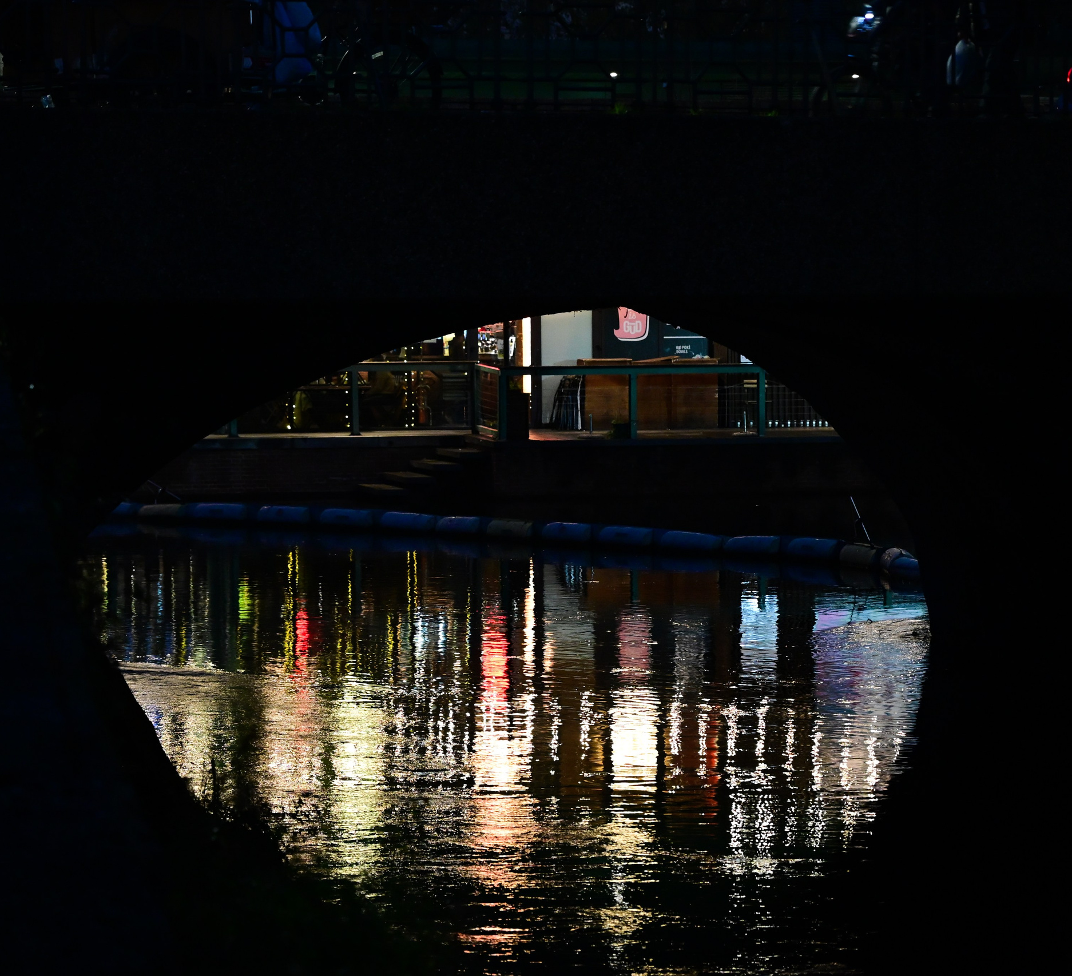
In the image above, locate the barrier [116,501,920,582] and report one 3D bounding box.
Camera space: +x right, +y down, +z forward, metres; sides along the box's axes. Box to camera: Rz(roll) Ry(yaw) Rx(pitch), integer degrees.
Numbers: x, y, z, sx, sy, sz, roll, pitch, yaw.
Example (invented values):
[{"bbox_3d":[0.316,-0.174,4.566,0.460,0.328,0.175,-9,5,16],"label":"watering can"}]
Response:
[{"bbox_3d":[-0.422,0.667,63.916,13.266,0.460,1.150,3,6,40],"label":"barrier"}]

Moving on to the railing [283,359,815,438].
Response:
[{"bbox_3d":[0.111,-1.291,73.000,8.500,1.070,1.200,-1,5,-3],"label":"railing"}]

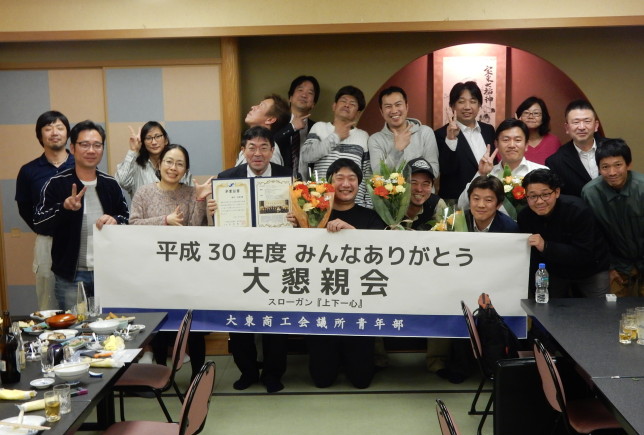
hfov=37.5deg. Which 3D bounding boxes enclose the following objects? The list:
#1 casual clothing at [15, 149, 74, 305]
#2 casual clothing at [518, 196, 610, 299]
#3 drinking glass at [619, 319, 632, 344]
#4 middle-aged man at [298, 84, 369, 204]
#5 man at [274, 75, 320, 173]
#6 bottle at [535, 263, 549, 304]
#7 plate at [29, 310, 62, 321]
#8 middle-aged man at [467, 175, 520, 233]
[{"bbox_3d":[-1.590,0.309,5.745,0.490,1.380,0.320,-3,7,-13],"label":"casual clothing"},{"bbox_3d":[1.376,0.417,5.295,0.540,1.097,0.520,1,7,18],"label":"casual clothing"},{"bbox_3d":[1.336,0.504,4.183,0.059,0.100,0.059,-1,7,2],"label":"drinking glass"},{"bbox_3d":[0.106,0.013,6.092,0.540,1.713,0.360,-1,7,0],"label":"middle-aged man"},{"bbox_3d":[-0.133,-0.032,6.165,0.500,1.775,0.340,-2,7,-3],"label":"man"},{"bbox_3d":[1.117,0.334,4.828,0.067,0.208,0.067,-1,7,0],"label":"bottle"},{"bbox_3d":[-1.427,0.506,4.912,0.170,0.040,0.150,-1,7,2],"label":"plate"},{"bbox_3d":[0.961,0.375,5.474,0.540,1.258,0.580,0,7,7],"label":"middle-aged man"}]

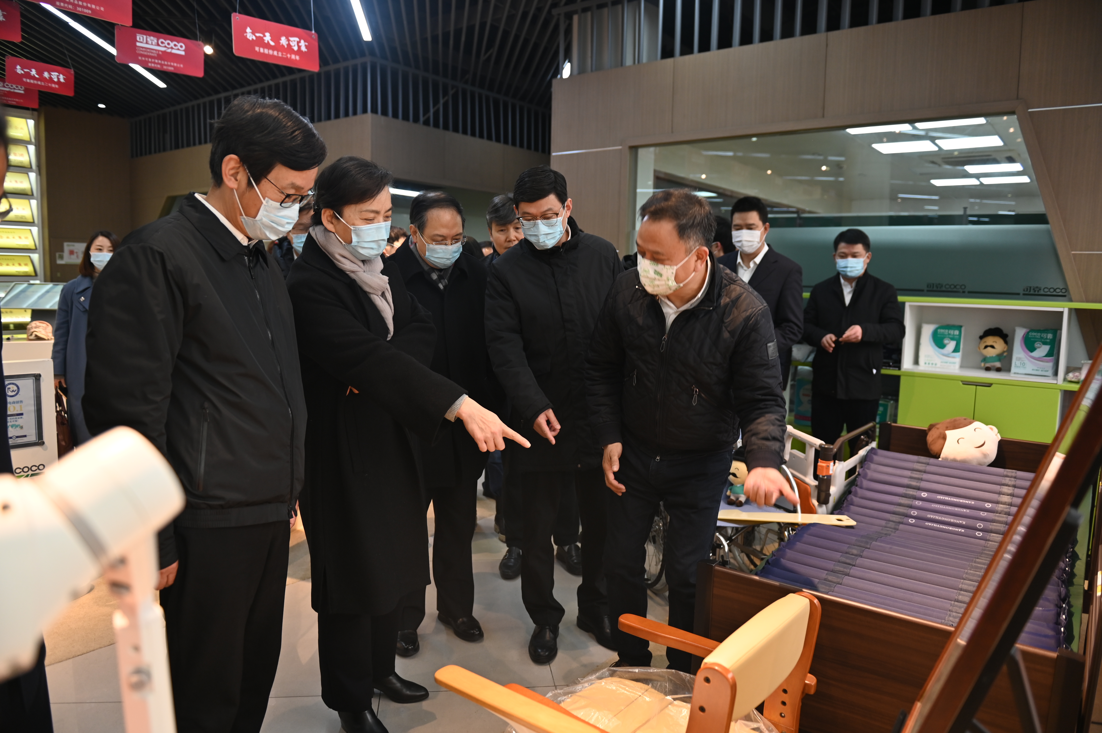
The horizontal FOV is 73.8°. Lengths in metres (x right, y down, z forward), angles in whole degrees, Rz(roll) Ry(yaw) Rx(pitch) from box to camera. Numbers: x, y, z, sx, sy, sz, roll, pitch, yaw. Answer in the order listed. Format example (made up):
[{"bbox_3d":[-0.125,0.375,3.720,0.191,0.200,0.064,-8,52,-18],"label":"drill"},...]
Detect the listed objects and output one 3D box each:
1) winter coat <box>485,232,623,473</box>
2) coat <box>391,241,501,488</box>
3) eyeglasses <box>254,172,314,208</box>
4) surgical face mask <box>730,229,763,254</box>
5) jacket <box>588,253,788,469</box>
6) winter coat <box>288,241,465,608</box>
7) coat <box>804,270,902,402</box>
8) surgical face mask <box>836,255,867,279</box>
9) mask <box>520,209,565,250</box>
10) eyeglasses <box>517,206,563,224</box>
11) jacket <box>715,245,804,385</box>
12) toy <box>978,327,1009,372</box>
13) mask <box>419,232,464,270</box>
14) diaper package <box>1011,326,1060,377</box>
[{"bbox_3d":[0.019,-0.051,2.470,0.530,0.800,0.370,1,7,3],"label":"winter coat"},{"bbox_3d":[-0.390,-0.004,2.550,0.490,0.830,0.320,-2,7,-22],"label":"coat"},{"bbox_3d":[-0.530,-0.357,1.410,0.130,0.045,0.140,34,12,0],"label":"eyeglasses"},{"bbox_3d":[0.871,-0.554,3.250,0.145,0.110,0.090,5,15,38],"label":"surgical face mask"},{"bbox_3d":[0.395,-0.016,2.140,0.560,0.600,0.390,3,7,24],"label":"jacket"},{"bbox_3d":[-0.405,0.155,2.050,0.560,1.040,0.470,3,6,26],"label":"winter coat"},{"bbox_3d":[1.562,-0.154,3.800,0.530,0.660,0.330,4,6,30],"label":"coat"},{"bbox_3d":[1.531,-0.508,3.740,0.145,0.105,0.090,4,18,30],"label":"surgical face mask"},{"bbox_3d":[-0.029,-0.440,2.400,0.145,0.110,0.090,-3,33,10],"label":"mask"},{"bbox_3d":[-0.031,-0.472,2.310,0.140,0.050,0.135,2,27,14],"label":"eyeglasses"},{"bbox_3d":[0.913,-0.200,3.320,0.480,0.710,0.310,5,7,37],"label":"jacket"},{"bbox_3d":[2.411,-0.091,4.000,0.150,0.240,0.120,6,9,40],"label":"toy"},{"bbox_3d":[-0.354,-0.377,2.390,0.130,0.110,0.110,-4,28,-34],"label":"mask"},{"bbox_3d":[2.608,-0.074,3.950,0.190,0.250,0.100,5,8,37],"label":"diaper package"}]

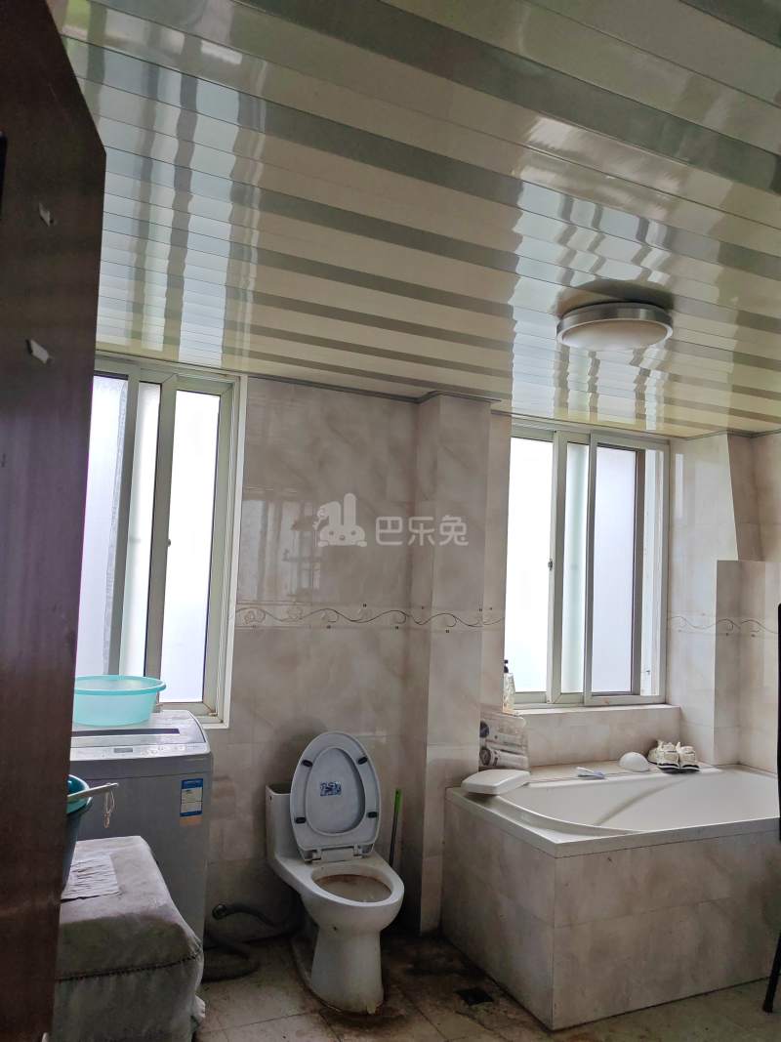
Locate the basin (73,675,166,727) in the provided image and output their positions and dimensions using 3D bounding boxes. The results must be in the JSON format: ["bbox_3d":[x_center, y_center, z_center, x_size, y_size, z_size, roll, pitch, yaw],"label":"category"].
[{"bbox_3d":[-0.919,0.592,2.660,0.375,0.120,0.375,5,-5,-26],"label":"basin"}]

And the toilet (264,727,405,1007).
[{"bbox_3d":[-0.175,1.214,2.951,0.380,0.820,0.700,4,-5,-22],"label":"toilet"}]

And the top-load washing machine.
[{"bbox_3d":[-0.927,1.100,2.606,0.540,0.930,0.550,5,-5,-26],"label":"top-load washing machine"}]

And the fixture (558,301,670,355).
[{"bbox_3d":[0.679,-0.571,2.462,0.335,0.075,0.335,2,-4,0],"label":"fixture"}]

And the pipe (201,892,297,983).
[{"bbox_3d":[-0.507,1.522,3.022,0.420,0.190,0.320,5,-5,-26],"label":"pipe"}]

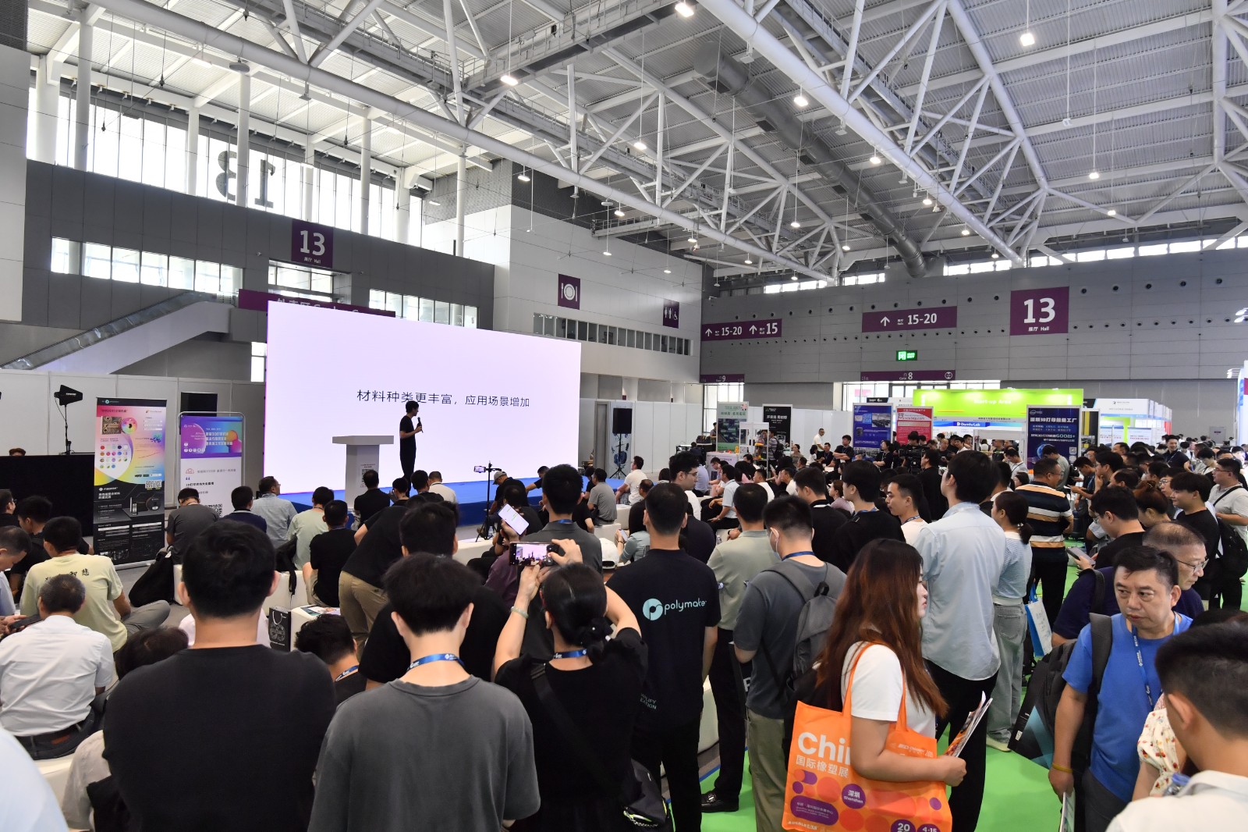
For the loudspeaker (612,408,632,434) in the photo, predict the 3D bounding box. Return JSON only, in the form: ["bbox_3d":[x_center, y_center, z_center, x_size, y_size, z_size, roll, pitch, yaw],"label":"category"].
[{"bbox_3d":[-0.041,0.148,19.500,0.450,0.700,0.400,1,0,-25],"label":"loudspeaker"}]

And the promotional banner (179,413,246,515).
[{"bbox_3d":[-6.311,0.873,10.635,0.884,1.866,0.250,1,1,-40],"label":"promotional banner"}]

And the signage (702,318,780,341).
[{"bbox_3d":[13.472,-9.896,80.439,10.500,2.000,0.100,2,1,39],"label":"signage"}]

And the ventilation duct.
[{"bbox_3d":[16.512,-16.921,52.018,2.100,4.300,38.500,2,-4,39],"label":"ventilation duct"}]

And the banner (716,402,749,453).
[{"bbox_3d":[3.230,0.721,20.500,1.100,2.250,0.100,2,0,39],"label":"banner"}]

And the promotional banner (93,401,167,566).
[{"bbox_3d":[-6.023,0.811,8.485,0.170,2.040,0.830,2,1,25],"label":"promotional banner"}]

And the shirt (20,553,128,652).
[{"bbox_3d":[-3.333,1.128,4.200,0.490,0.590,0.320,1,0,-24],"label":"shirt"}]

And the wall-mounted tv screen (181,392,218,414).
[{"bbox_3d":[-8.436,-0.048,13.822,0.080,0.820,0.660,2,0,41],"label":"wall-mounted tv screen"}]

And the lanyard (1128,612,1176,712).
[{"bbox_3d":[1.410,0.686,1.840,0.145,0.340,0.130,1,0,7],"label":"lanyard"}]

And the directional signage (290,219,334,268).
[{"bbox_3d":[-21.859,-12.049,48.778,0.100,2.800,2.950,2,1,39],"label":"directional signage"}]

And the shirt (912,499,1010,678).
[{"bbox_3d":[1.575,0.818,3.250,0.470,0.790,0.290,1,0,-12],"label":"shirt"}]

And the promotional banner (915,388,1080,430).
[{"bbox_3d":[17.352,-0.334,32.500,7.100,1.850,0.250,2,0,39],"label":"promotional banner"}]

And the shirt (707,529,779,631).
[{"bbox_3d":[0.688,0.879,3.720,0.480,0.560,0.290,1,0,-24],"label":"shirt"}]

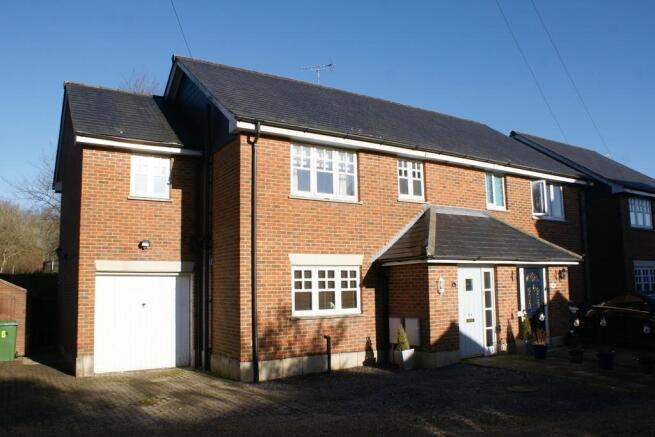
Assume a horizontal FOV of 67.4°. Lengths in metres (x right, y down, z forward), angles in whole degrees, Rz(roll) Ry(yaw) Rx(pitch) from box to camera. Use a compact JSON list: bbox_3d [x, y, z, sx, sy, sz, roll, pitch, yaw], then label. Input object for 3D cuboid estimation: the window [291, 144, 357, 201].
[{"bbox_3d":[-0.074,-0.967,10.871,1.718,1.148,0.134,4,-9,-32],"label":"window"}]

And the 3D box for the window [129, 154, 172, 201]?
[{"bbox_3d":[-4.029,-0.892,11.143,0.863,1.015,0.134,4,-9,-32],"label":"window"}]

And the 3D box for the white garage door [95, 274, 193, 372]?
[{"bbox_3d":[-4.001,2.221,10.717,1.994,2.065,0.311,4,-9,-32],"label":"white garage door"}]

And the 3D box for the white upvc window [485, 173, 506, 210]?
[{"bbox_3d":[4.694,-0.742,13.905,0.765,1.006,0.134,4,-9,-32],"label":"white upvc window"}]

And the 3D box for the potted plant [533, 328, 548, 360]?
[{"bbox_3d":[4.629,2.726,10.742,0.320,0.659,0.320,4,-9,-32],"label":"potted plant"}]

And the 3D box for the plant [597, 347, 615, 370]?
[{"bbox_3d":[5.312,2.655,9.431,0.320,0.445,0.320,4,-9,-32],"label":"plant"}]

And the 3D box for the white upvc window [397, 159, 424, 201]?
[{"bbox_3d":[2.025,-0.930,12.217,0.845,0.961,0.134,4,-9,-32],"label":"white upvc window"}]

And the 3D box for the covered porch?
[{"bbox_3d":[3.963,1.458,12.117,5.554,3.649,1.469,4,-9,-32],"label":"covered porch"}]

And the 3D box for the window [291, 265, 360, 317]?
[{"bbox_3d":[-0.023,1.549,10.520,1.727,1.032,0.134,4,-9,-32],"label":"window"}]

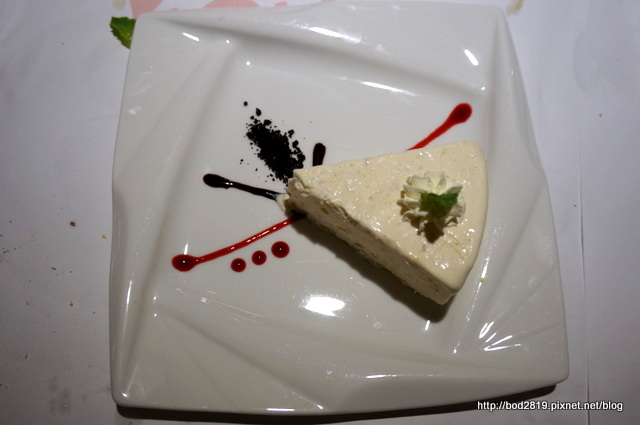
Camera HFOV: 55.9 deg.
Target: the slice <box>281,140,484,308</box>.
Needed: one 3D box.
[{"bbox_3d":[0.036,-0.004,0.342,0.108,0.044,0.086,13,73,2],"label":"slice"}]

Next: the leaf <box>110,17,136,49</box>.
[{"bbox_3d":[-0.126,-0.120,0.406,0.032,0.007,0.023,36,75,9],"label":"leaf"}]

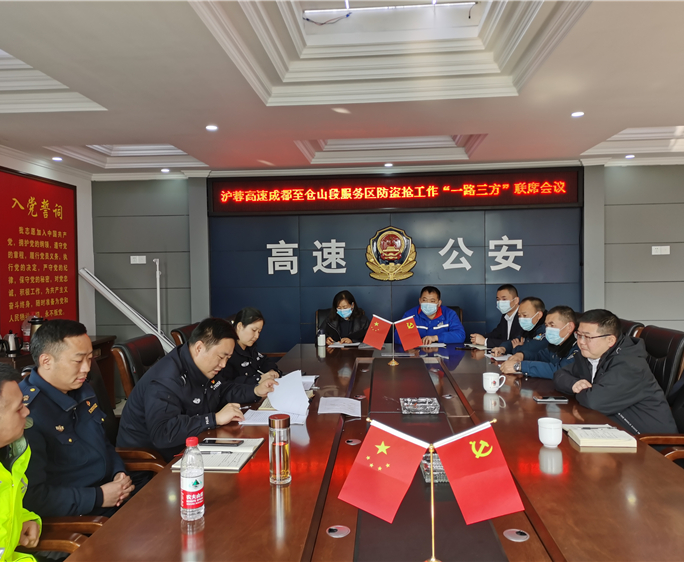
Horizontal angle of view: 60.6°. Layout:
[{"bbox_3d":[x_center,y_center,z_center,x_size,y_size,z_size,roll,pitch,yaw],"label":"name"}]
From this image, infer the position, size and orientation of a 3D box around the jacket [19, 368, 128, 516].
[{"bbox_3d":[-0.895,0.588,1.998,0.330,0.590,0.480,-1,2,12],"label":"jacket"}]

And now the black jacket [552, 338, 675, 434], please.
[{"bbox_3d":[1.332,0.550,2.787,0.490,0.550,0.540,-1,1,-17],"label":"black jacket"}]

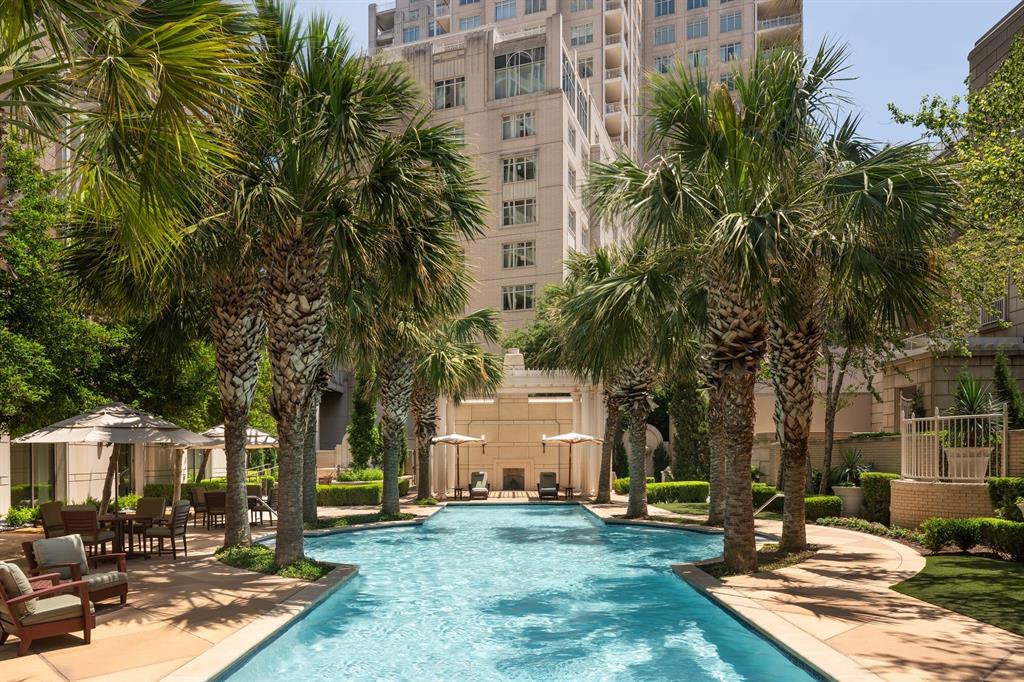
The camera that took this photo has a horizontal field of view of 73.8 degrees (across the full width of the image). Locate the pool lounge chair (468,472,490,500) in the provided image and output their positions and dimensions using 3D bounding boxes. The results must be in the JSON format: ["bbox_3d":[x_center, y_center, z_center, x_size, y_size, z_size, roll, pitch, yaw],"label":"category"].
[{"bbox_3d":[-1.195,5.352,25.100,0.760,0.970,1.400,0,-5,-3],"label":"pool lounge chair"}]

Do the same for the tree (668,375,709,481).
[{"bbox_3d":[6.760,3.484,25.700,1.650,4.600,1.600,0,-7,0],"label":"tree"}]

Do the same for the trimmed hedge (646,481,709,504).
[{"bbox_3d":[5.439,5.056,22.700,2.250,0.600,1.200,0,-7,0],"label":"trimmed hedge"}]

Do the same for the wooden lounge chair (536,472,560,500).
[{"bbox_3d":[1.364,5.437,25.500,0.800,1.020,1.450,0,-6,0],"label":"wooden lounge chair"}]

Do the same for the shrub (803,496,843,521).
[{"bbox_3d":[7.976,4.358,17.700,1.300,0.580,0.900,0,-5,0],"label":"shrub"}]

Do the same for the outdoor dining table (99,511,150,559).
[{"bbox_3d":[-6.183,3.080,10.750,1.100,0.670,1.100,0,-7,0],"label":"outdoor dining table"}]

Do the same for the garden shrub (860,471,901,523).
[{"bbox_3d":[8.964,3.831,16.600,0.900,1.150,1.000,0,-5,0],"label":"garden shrub"}]

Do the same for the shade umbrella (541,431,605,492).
[{"bbox_3d":[2.287,4.688,25.800,2.250,2.480,2.250,0,-6,0],"label":"shade umbrella"}]

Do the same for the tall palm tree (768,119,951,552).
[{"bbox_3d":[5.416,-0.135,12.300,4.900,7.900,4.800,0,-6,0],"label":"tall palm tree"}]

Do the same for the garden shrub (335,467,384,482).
[{"bbox_3d":[-5.690,5.047,25.800,2.000,0.650,1.300,0,-6,0],"label":"garden shrub"}]

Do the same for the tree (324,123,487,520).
[{"bbox_3d":[-2.936,-0.577,18.300,4.400,10.400,4.300,0,-5,0],"label":"tree"}]

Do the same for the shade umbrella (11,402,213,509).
[{"bbox_3d":[-6.491,2.290,11.200,2.950,2.580,2.950,0,-6,0],"label":"shade umbrella"}]

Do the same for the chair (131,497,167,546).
[{"bbox_3d":[-6.286,3.147,11.800,0.580,0.940,0.640,-1,-6,11],"label":"chair"}]

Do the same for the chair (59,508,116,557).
[{"bbox_3d":[-6.300,2.915,10.200,0.550,0.910,0.610,0,-5,6],"label":"chair"}]

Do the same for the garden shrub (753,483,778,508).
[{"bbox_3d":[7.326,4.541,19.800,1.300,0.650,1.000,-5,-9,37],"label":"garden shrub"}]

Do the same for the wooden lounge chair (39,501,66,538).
[{"bbox_3d":[-7.212,3.027,10.900,0.640,0.950,0.580,-1,-6,7],"label":"wooden lounge chair"}]

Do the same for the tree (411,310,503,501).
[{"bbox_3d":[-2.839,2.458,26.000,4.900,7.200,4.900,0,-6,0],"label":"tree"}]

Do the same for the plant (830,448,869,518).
[{"bbox_3d":[8.793,3.657,17.700,1.030,1.700,1.030,0,-7,0],"label":"plant"}]

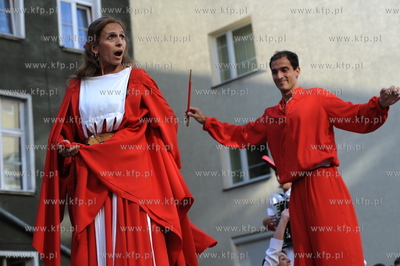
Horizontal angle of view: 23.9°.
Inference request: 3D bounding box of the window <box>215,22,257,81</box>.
[{"bbox_3d":[0.950,-2.052,24.284,1.447,1.364,0.150,-19,-20,40],"label":"window"}]

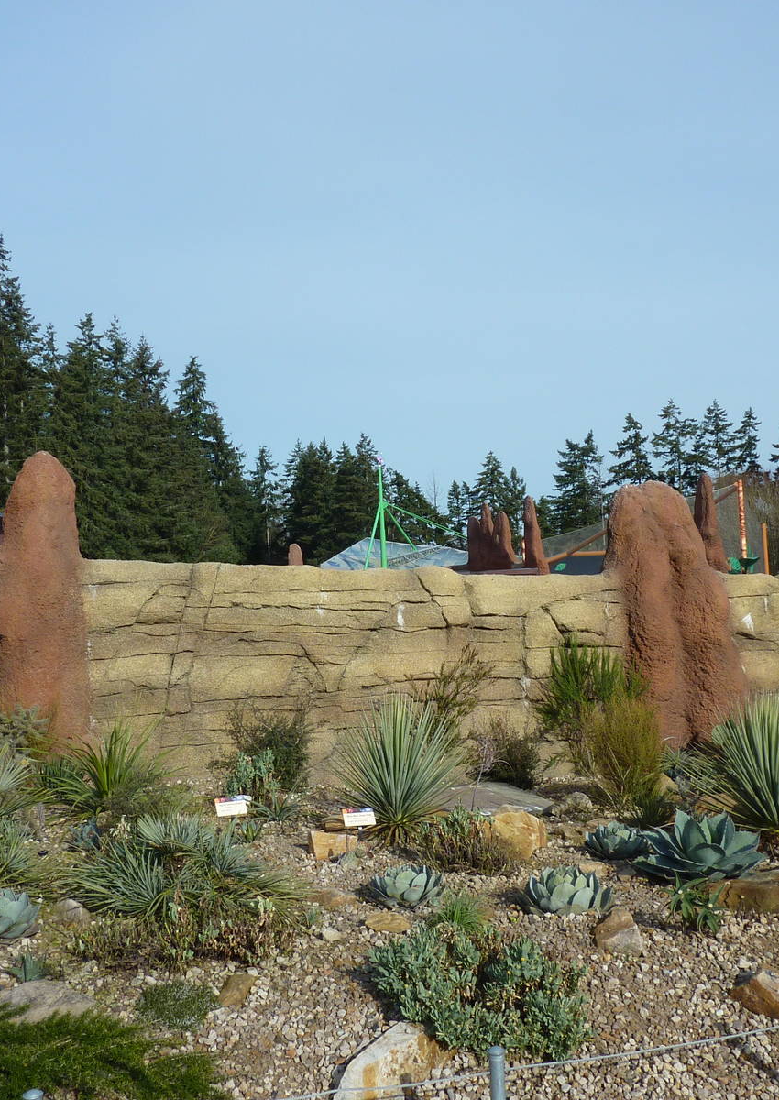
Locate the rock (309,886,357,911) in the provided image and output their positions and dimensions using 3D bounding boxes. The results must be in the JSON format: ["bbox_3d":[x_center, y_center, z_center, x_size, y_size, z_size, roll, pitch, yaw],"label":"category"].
[{"bbox_3d":[-0.247,1.522,4.620,0.210,0.085,0.150,-2,-1,0],"label":"rock"}]

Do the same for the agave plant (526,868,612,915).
[{"bbox_3d":[0.773,1.469,4.550,0.385,0.190,0.370,-2,-1,0],"label":"agave plant"}]

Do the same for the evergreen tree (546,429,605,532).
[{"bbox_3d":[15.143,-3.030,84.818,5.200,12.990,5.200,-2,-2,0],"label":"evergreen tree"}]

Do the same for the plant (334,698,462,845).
[{"bbox_3d":[0.041,1.041,5.000,0.600,0.680,0.590,-2,0,0],"label":"plant"}]

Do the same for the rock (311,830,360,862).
[{"bbox_3d":[-0.252,1.376,4.900,0.220,0.130,0.160,-3,-2,0],"label":"rock"}]

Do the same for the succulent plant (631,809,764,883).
[{"bbox_3d":[1.510,1.454,5.200,0.620,0.300,0.570,-3,-2,15],"label":"succulent plant"}]

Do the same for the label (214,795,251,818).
[{"bbox_3d":[-0.756,1.236,5.100,0.155,0.100,0.015,-2,-34,-13],"label":"label"}]

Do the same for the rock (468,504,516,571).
[{"bbox_3d":[1.752,-0.204,18.000,0.840,1.150,0.700,-2,-1,0],"label":"rock"}]

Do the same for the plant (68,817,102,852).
[{"bbox_3d":[-1.393,1.304,4.850,0.155,0.145,0.150,-2,-2,0],"label":"plant"}]

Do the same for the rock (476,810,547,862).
[{"bbox_3d":[0.611,1.428,5.300,0.350,0.230,0.270,-2,-2,0],"label":"rock"}]

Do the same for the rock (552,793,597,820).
[{"bbox_3d":[1.031,1.427,5.900,0.240,0.130,0.190,-2,-2,0],"label":"rock"}]

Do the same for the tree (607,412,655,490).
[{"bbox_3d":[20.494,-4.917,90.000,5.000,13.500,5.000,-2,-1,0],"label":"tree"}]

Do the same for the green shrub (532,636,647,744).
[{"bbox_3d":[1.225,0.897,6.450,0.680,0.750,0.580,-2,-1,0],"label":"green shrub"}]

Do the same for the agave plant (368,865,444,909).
[{"bbox_3d":[0.073,1.484,4.650,0.340,0.170,0.330,-2,-1,0],"label":"agave plant"}]

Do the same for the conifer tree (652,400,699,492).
[{"bbox_3d":[25.142,-4.905,91.771,5.000,16.380,5.000,-2,-2,0],"label":"conifer tree"}]

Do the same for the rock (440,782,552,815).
[{"bbox_3d":[0.637,1.489,6.300,0.670,0.135,0.440,-2,-2,-6],"label":"rock"}]

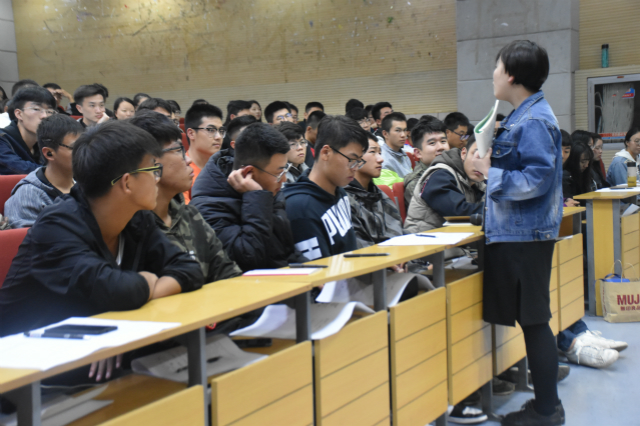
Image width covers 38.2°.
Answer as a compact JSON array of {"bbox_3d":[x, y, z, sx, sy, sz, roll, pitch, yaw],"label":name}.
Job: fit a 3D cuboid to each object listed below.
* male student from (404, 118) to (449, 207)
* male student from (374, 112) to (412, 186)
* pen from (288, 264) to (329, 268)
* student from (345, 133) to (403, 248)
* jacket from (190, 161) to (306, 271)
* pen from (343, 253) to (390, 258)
[{"bbox_3d":[0.627,0.166,4.716,0.700,1.300,0.480,1,5,29],"label":"male student"},{"bbox_3d":[0.567,-0.034,6.189,0.700,1.280,0.480,1,5,29],"label":"male student"},{"bbox_3d":[-0.036,0.164,2.952,0.146,0.012,0.012,1,5,33],"label":"pen"},{"bbox_3d":[0.300,0.261,3.896,0.700,1.250,0.480,1,5,29],"label":"student"},{"bbox_3d":[-0.215,0.141,2.980,0.410,0.650,0.500,1,5,24],"label":"jacket"},{"bbox_3d":[0.163,0.141,3.199,0.158,0.012,0.012,-3,4,-15],"label":"pen"}]

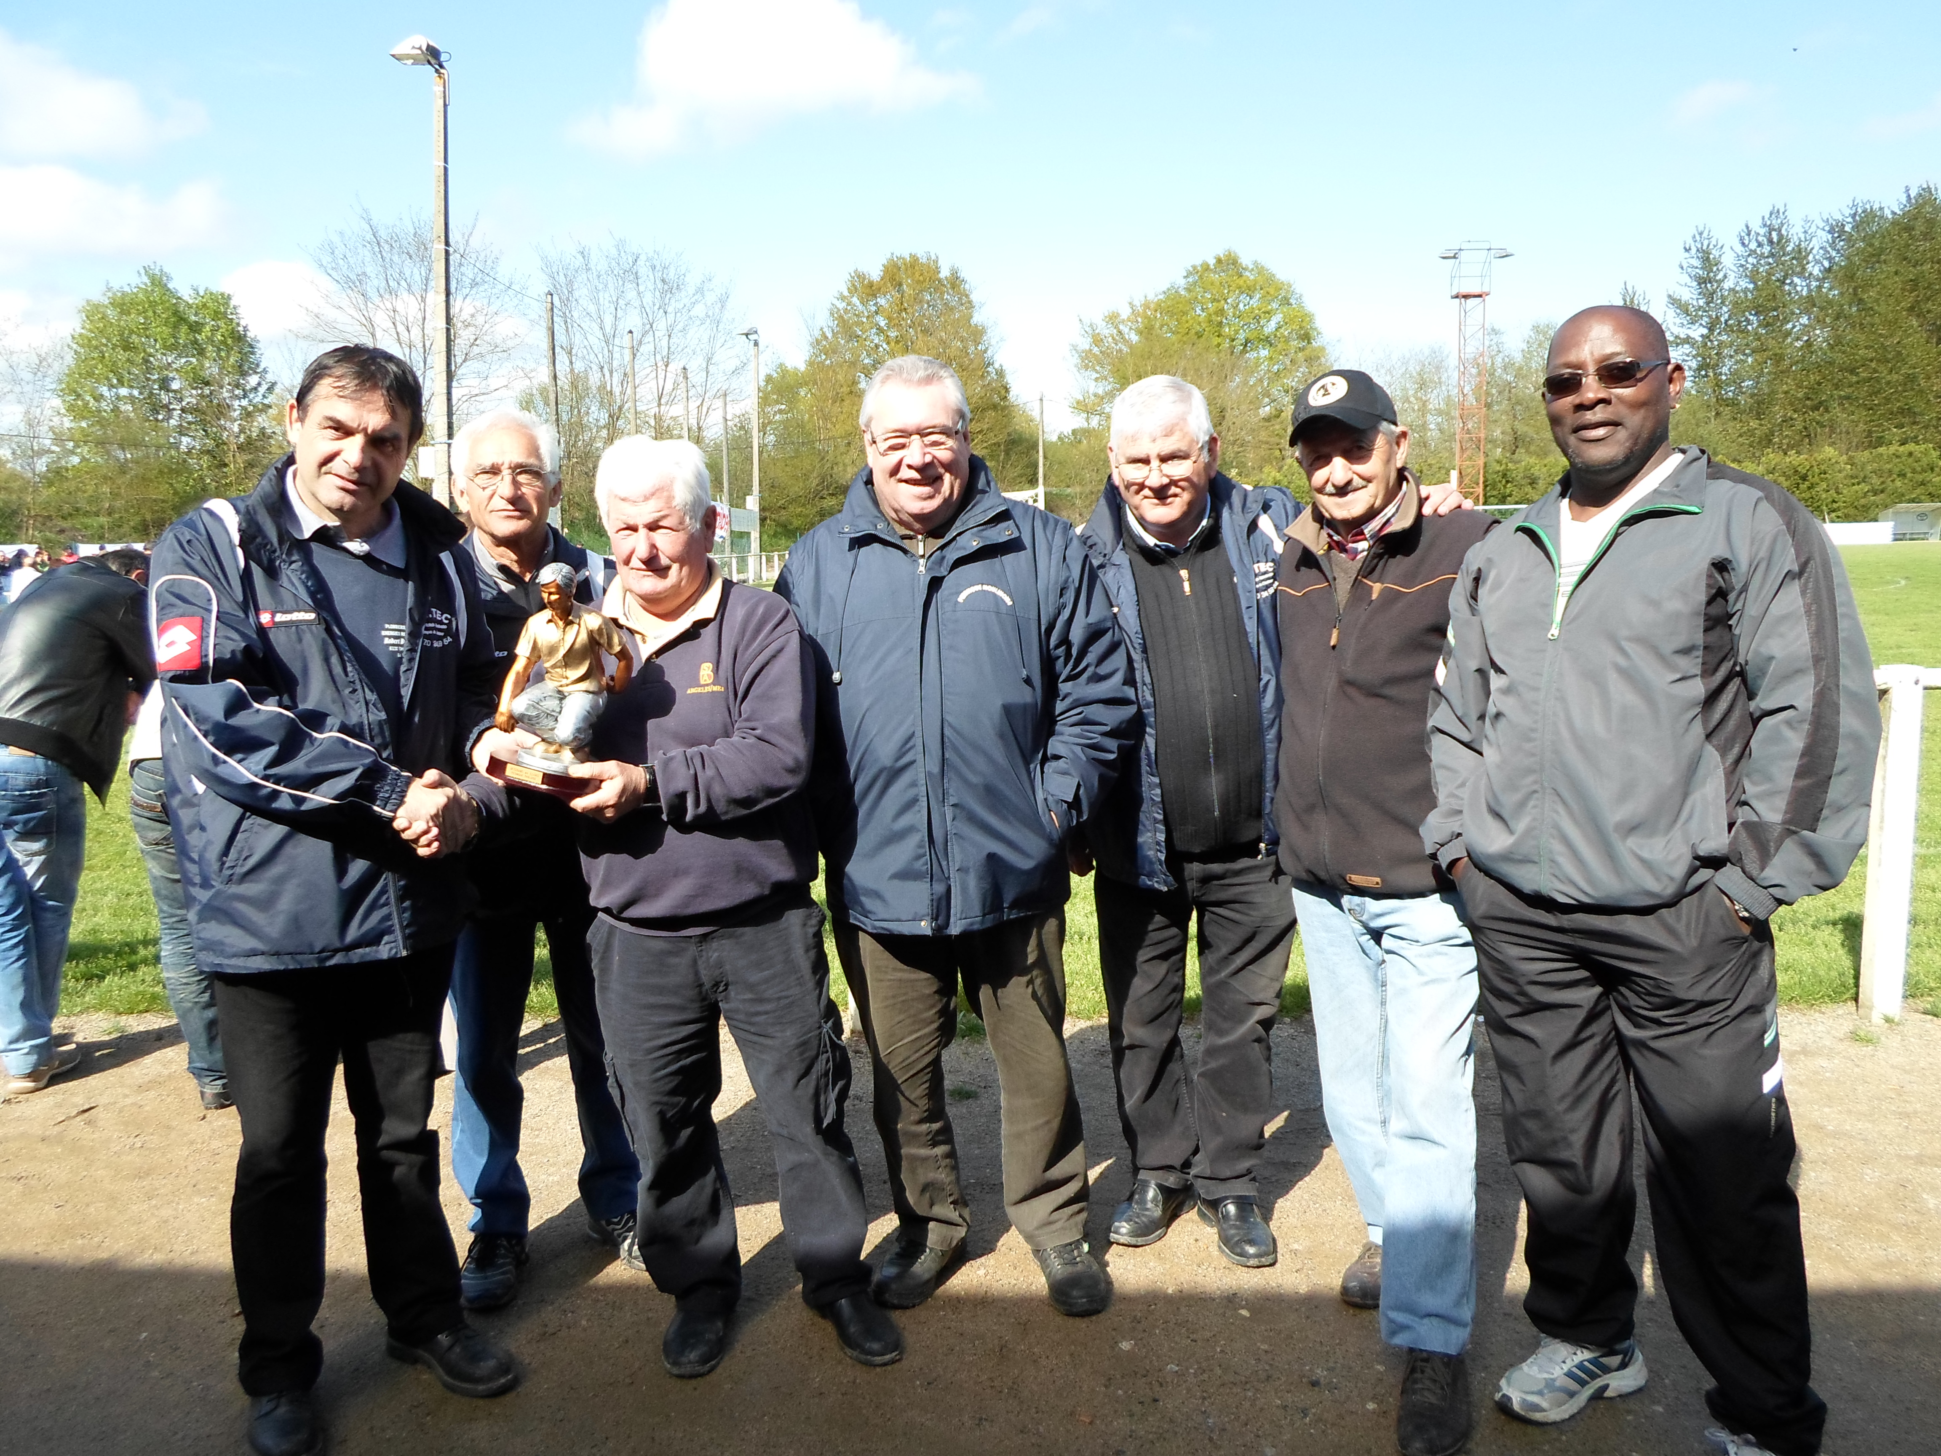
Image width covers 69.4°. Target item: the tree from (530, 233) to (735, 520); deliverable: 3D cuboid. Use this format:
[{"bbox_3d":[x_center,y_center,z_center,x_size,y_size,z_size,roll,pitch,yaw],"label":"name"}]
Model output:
[{"bbox_3d":[-12.082,-11.504,50.856,7.763,12.000,7.375,-1,8,0],"label":"tree"}]

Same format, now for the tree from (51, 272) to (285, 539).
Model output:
[{"bbox_3d":[-27.929,-10.406,48.945,8.005,11.018,7.605,-1,8,0],"label":"tree"}]

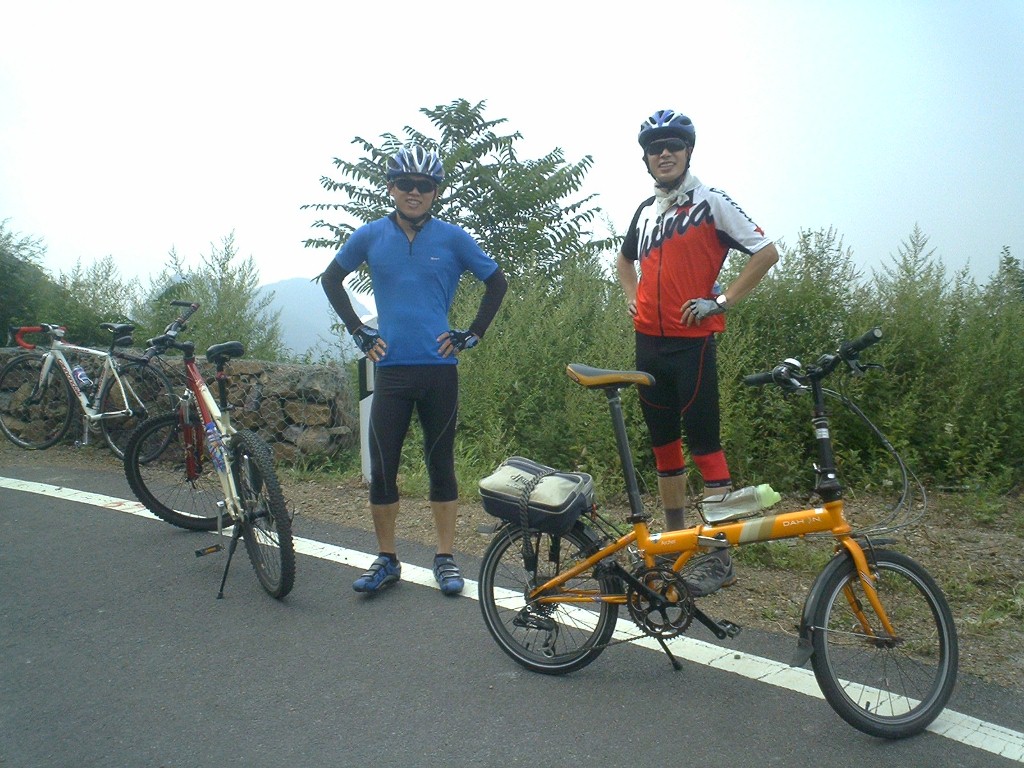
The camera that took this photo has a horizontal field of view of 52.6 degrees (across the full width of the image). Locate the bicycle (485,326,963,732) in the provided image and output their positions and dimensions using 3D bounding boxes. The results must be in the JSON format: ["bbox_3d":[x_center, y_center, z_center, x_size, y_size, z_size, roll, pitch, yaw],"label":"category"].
[{"bbox_3d":[0.532,0.394,3.053,1.440,1.075,0.440,1,3,27],"label":"bicycle"}]

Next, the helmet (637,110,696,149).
[{"bbox_3d":[0.570,-0.939,3.820,0.212,0.160,0.280,-3,9,21],"label":"helmet"}]

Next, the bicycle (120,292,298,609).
[{"bbox_3d":[-1.254,0.279,4.462,0.600,1.075,1.620,-11,11,-29],"label":"bicycle"}]

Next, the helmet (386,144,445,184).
[{"bbox_3d":[-0.370,-0.842,3.970,0.212,0.160,0.280,-1,8,0],"label":"helmet"}]

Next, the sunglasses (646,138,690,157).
[{"bbox_3d":[0.583,-0.862,3.784,0.155,0.055,0.150,-3,9,21],"label":"sunglasses"}]

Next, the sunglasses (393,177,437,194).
[{"bbox_3d":[-0.363,-0.750,3.939,0.155,0.055,0.150,-1,8,0],"label":"sunglasses"}]

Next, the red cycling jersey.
[{"bbox_3d":[0.699,-0.471,3.920,0.550,0.575,0.300,3,10,36],"label":"red cycling jersey"}]

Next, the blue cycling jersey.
[{"bbox_3d":[-0.374,-0.366,4.050,0.630,0.595,0.270,-1,8,-1],"label":"blue cycling jersey"}]

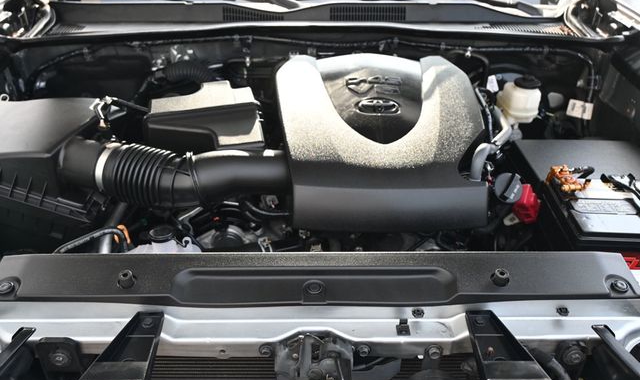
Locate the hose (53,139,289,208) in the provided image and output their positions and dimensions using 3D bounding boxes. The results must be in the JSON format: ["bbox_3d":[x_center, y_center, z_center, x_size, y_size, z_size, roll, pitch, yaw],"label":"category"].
[{"bbox_3d":[-0.268,-0.030,1.048,0.450,0.110,0.135,0,32,0],"label":"hose"}]

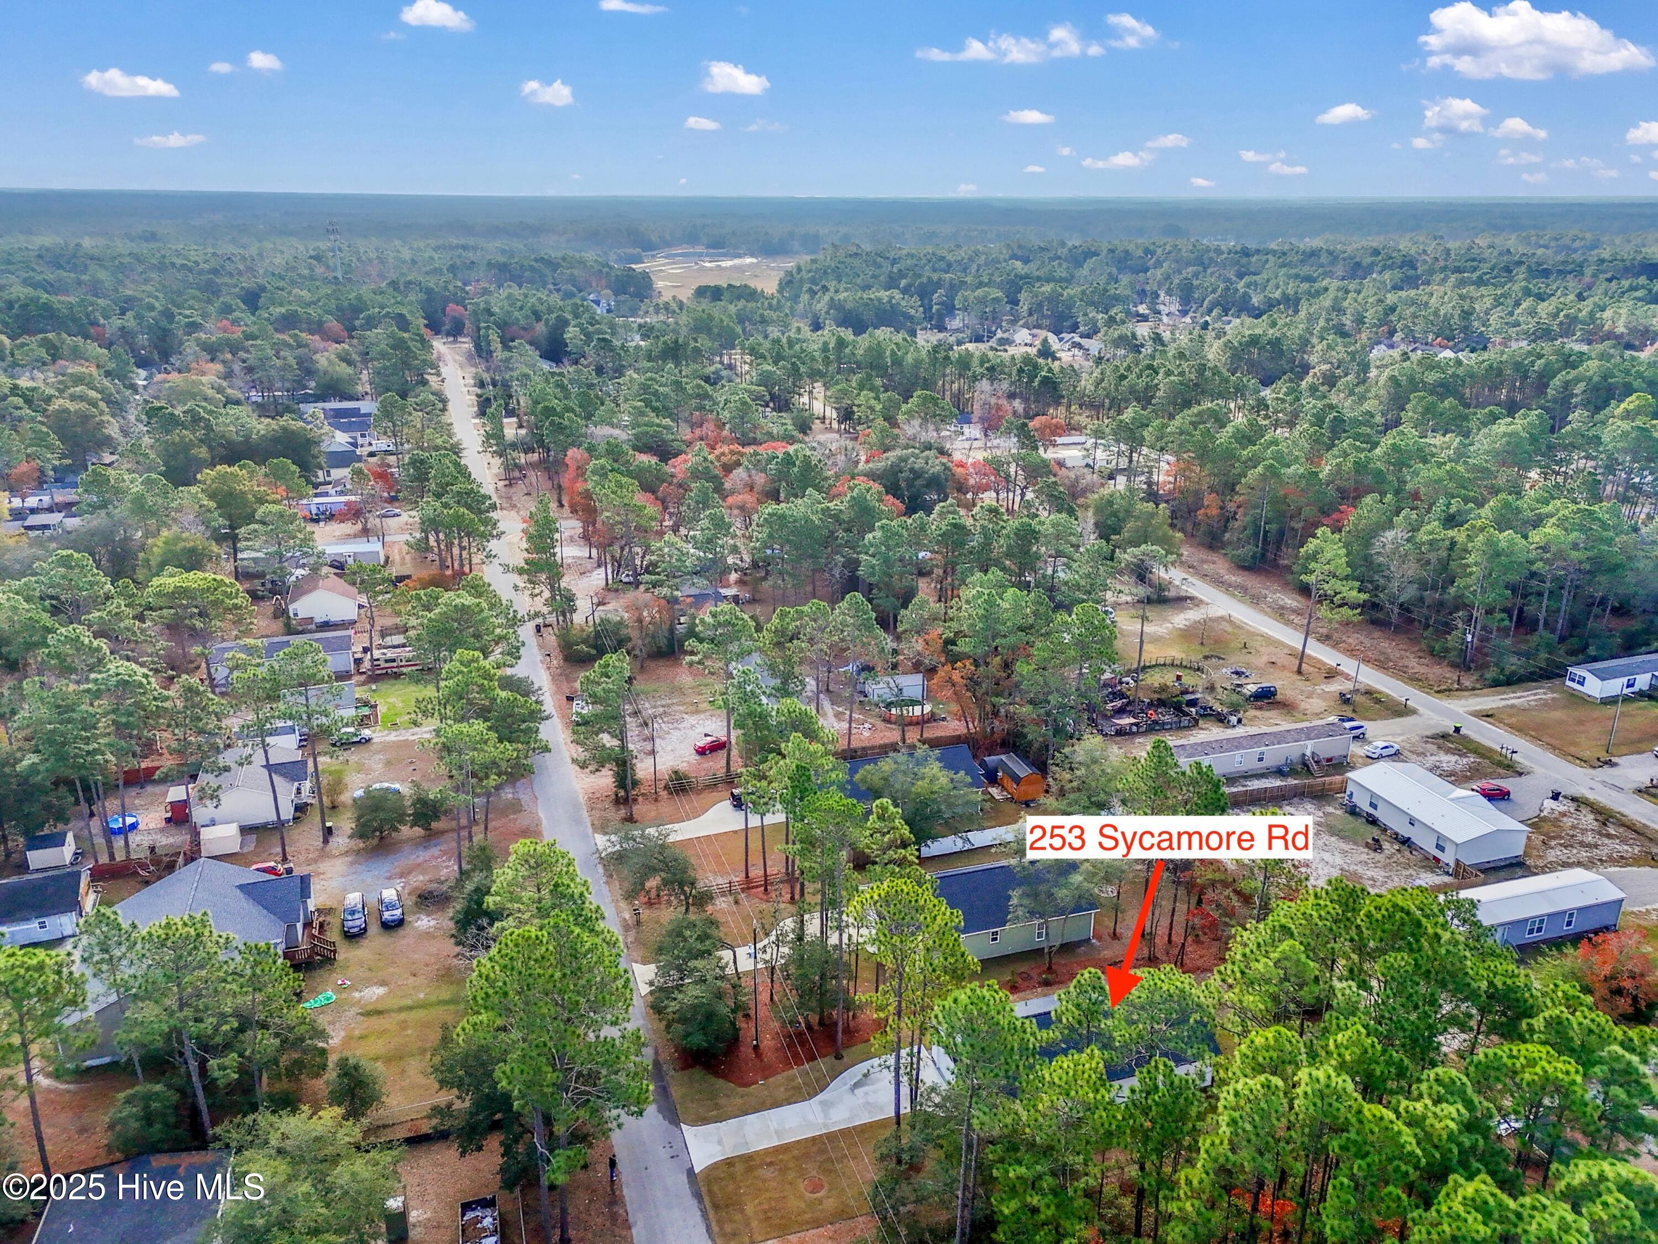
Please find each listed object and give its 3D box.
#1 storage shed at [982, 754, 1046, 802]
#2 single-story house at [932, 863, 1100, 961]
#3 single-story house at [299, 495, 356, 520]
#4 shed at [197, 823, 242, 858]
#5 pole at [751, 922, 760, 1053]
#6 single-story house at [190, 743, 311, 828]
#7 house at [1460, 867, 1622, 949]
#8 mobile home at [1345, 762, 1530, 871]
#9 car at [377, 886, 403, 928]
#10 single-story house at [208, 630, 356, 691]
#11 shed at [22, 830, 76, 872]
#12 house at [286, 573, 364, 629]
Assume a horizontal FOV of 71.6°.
[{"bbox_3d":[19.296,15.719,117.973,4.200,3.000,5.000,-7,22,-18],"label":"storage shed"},{"bbox_3d":[12.565,22.897,95.590,17.300,5.200,9.200,-6,21,-16],"label":"single-story house"},{"bbox_3d":[-93.412,-21.682,216.298,11.200,3.500,4.600,-7,22,-18],"label":"single-story house"},{"bbox_3d":[-56.552,19.969,106.904,3.050,2.350,2.700,-6,21,-17],"label":"shed"},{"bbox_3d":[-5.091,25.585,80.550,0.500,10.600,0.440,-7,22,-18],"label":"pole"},{"bbox_3d":[-56.814,16.108,114.014,9.700,4.600,10.800,-6,21,-17],"label":"single-story house"},{"bbox_3d":[57.694,24.105,95.091,16.200,3.550,4.400,-6,21,-15],"label":"house"},{"bbox_3d":[58.044,18.323,109.979,9.100,3.950,13.900,-7,22,-18],"label":"mobile home"},{"bbox_3d":[-37.129,23.964,97.387,1.860,1.650,4.400,-7,22,-19],"label":"car"},{"bbox_3d":[-69.113,4.474,146.152,16.800,3.800,7.900,-6,21,-16],"label":"single-story house"},{"bbox_3d":[-74.590,21.647,110.278,3.150,2.850,3.050,-6,21,-17],"label":"shed"},{"bbox_3d":[-72.315,-3.636,165.664,9.500,5.300,11.000,-7,22,-18],"label":"house"}]

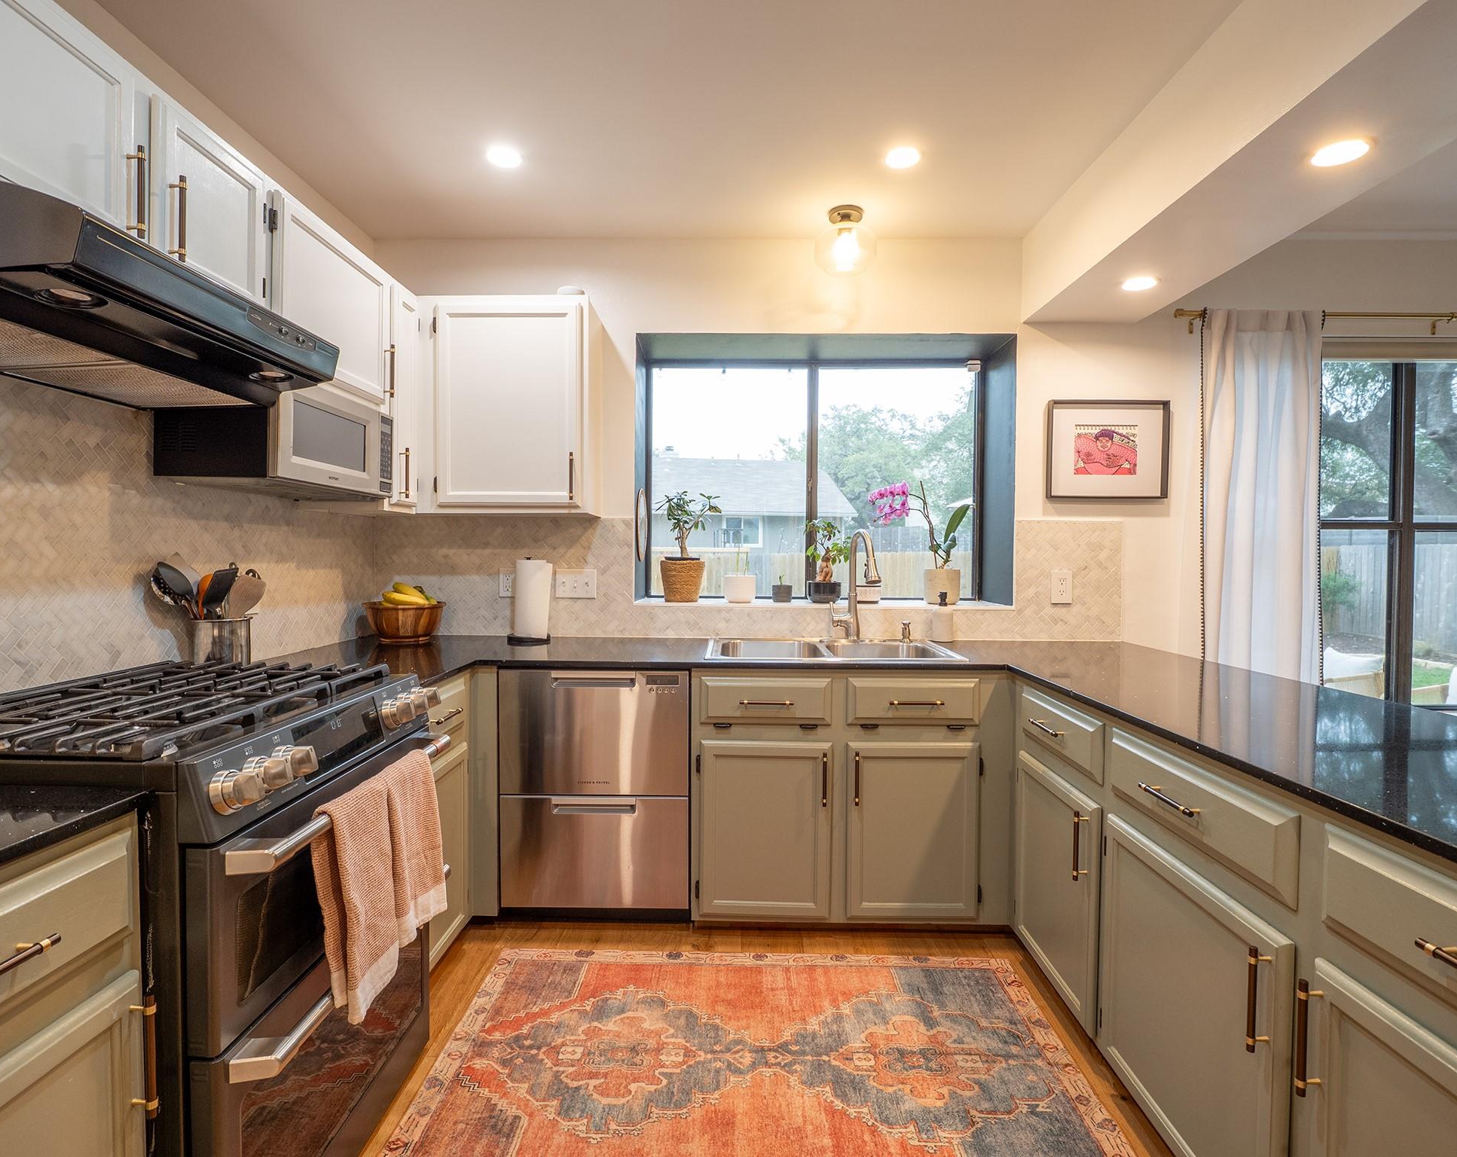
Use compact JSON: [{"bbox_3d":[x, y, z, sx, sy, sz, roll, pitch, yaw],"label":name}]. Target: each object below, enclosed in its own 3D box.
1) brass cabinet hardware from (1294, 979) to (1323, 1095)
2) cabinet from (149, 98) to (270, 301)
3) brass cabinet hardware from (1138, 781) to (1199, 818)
[{"bbox_3d":[0.843,0.664,1.034,0.034,0.168,0.014,0,2,0],"label":"brass cabinet hardware"},{"bbox_3d":[-1.240,-0.759,1.498,0.330,0.335,0.350,0,2,0],"label":"cabinet"},{"bbox_3d":[0.846,0.422,1.367,0.034,0.015,0.168,0,2,0],"label":"brass cabinet hardware"}]

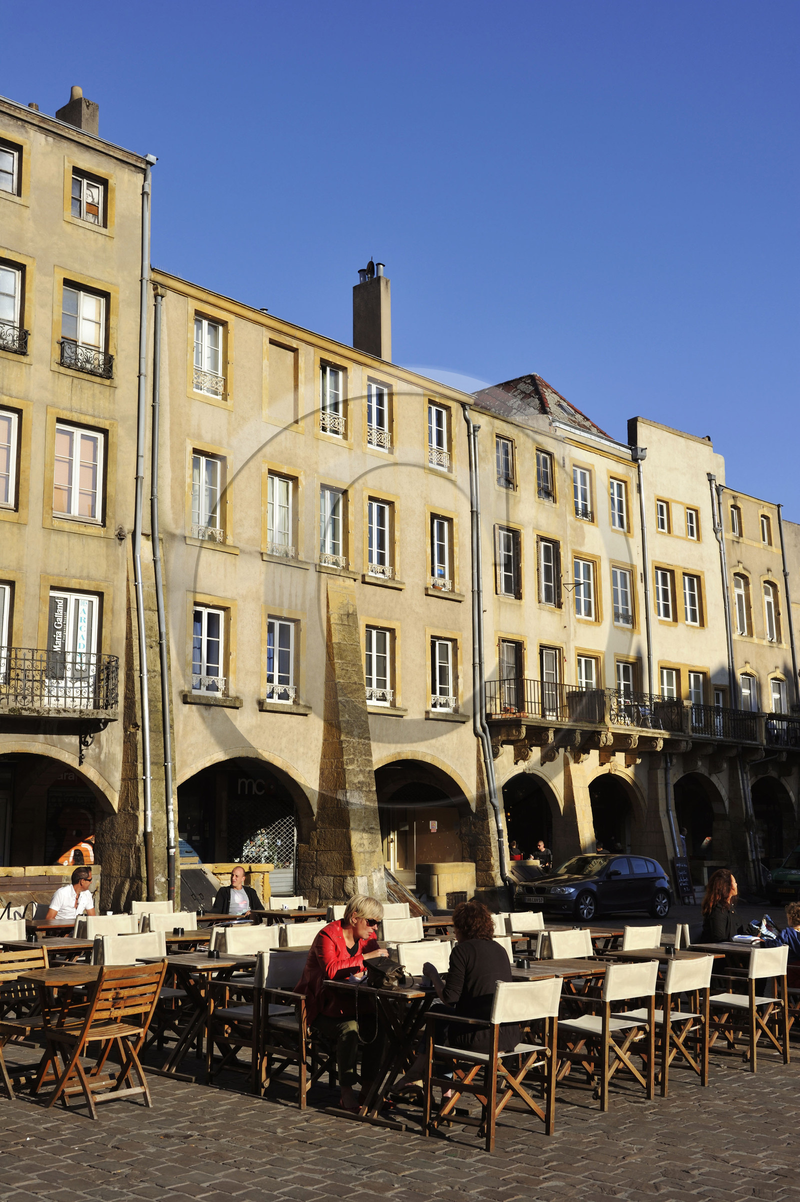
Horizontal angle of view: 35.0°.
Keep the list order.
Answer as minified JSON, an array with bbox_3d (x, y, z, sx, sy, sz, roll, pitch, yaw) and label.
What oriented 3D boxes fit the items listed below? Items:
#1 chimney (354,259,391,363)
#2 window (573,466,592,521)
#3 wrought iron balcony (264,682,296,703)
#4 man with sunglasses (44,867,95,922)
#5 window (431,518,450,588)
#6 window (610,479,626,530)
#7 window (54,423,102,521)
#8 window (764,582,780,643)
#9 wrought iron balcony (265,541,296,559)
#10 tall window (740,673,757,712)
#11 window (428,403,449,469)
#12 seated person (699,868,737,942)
[{"bbox_3d":[-0.769,-7.904,34.829,1.049,2.826,0.378,-10,-14,41],"label":"chimney"},{"bbox_3d":[5.343,-3.137,37.194,0.180,1.459,0.944,-11,-15,44],"label":"window"},{"bbox_3d":[-2.443,1.874,25.916,0.100,0.360,0.860,-11,-15,42],"label":"wrought iron balcony"},{"bbox_3d":[-3.396,3.491,13.534,0.600,1.280,0.800,9,-15,-42],"label":"man with sunglasses"},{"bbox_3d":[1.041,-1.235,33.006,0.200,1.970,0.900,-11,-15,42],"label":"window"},{"bbox_3d":[6.624,-2.918,38.475,0.180,1.447,0.934,-11,-15,44],"label":"window"},{"bbox_3d":[-5.924,-2.356,23.221,0.150,1.669,0.978,-11,-15,43],"label":"window"},{"bbox_3d":[13.121,0.426,44.887,0.200,2.120,1.150,-11,-15,43],"label":"window"},{"bbox_3d":[-2.602,-1.113,27.768,0.130,0.278,0.898,-9,-12,40],"label":"wrought iron balcony"},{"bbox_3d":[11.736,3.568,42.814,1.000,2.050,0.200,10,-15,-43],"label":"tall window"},{"bbox_3d":[0.957,-4.273,32.790,0.150,1.589,0.958,-9,-12,40],"label":"window"},{"bbox_3d":[3.357,3.423,12.741,0.700,1.370,0.500,-2,-11,10],"label":"seated person"}]

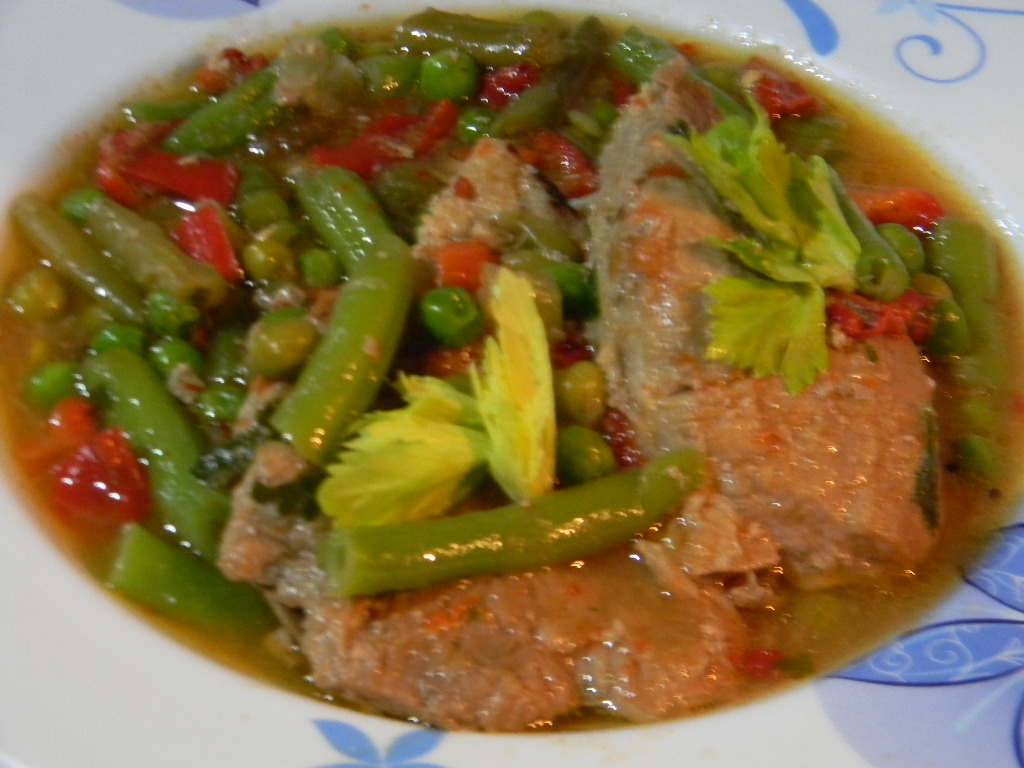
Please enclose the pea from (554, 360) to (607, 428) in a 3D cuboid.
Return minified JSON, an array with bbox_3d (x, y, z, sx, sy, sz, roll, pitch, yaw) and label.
[{"bbox_3d":[0.010,0.001,0.358,0.009,0.009,0.009,4,42,0],"label":"pea"}]

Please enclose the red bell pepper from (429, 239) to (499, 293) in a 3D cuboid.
[{"bbox_3d":[-0.007,-0.018,0.368,0.009,0.006,0.007,1,43,-2],"label":"red bell pepper"}]

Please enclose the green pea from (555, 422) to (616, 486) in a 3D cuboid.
[{"bbox_3d":[0.011,0.010,0.347,0.009,0.009,0.009,4,42,0],"label":"green pea"}]

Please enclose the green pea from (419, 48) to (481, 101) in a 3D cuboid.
[{"bbox_3d":[-0.011,-0.053,0.417,0.010,0.010,0.010,4,42,0],"label":"green pea"}]

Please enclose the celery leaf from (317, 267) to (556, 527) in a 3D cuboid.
[{"bbox_3d":[-0.010,0.002,0.339,0.033,0.016,0.035,3,43,0],"label":"celery leaf"}]

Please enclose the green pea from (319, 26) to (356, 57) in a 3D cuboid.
[{"bbox_3d":[-0.030,-0.059,0.423,0.007,0.007,0.007,4,42,0],"label":"green pea"}]

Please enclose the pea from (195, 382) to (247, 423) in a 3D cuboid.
[{"bbox_3d":[-0.041,0.003,0.346,0.008,0.007,0.008,-2,43,-5],"label":"pea"}]

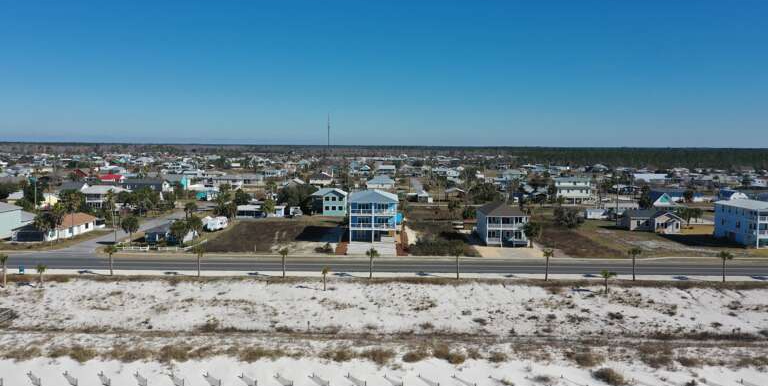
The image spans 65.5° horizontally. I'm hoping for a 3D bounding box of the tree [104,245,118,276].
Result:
[{"bbox_3d":[-46.646,11.554,102.040,2.260,5.290,2.130,0,5,0],"label":"tree"}]

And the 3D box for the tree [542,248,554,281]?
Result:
[{"bbox_3d":[27.834,12.083,100.812,1.730,5.660,1.860,0,5,0],"label":"tree"}]

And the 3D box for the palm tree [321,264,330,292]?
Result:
[{"bbox_3d":[-9.139,13.465,93.715,1.340,4.050,1.670,0,5,0],"label":"palm tree"}]

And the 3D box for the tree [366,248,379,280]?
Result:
[{"bbox_3d":[-1.823,11.964,101.320,2.160,5.330,2.080,0,5,0],"label":"tree"}]

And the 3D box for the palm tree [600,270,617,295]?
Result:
[{"bbox_3d":[35.252,13.906,93.358,2.580,3.950,2.290,0,5,0],"label":"palm tree"}]

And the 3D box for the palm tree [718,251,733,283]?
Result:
[{"bbox_3d":[57.841,12.502,100.870,2.660,5.310,2.330,0,5,0],"label":"palm tree"}]

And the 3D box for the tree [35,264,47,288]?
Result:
[{"bbox_3d":[-54.276,13.129,94.401,1.820,3.870,1.910,0,5,0],"label":"tree"}]

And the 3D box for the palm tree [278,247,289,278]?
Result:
[{"bbox_3d":[-17.067,11.912,101.603,1.620,5.130,1.810,0,5,0],"label":"palm tree"}]

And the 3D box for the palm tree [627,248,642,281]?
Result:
[{"bbox_3d":[42.677,12.103,101.267,2.310,5.790,2.160,0,5,0],"label":"palm tree"}]

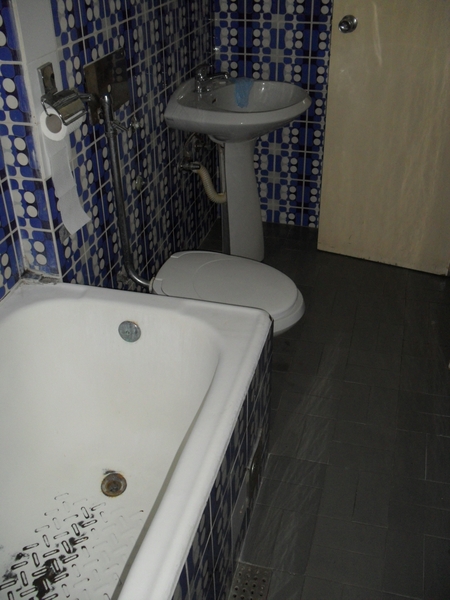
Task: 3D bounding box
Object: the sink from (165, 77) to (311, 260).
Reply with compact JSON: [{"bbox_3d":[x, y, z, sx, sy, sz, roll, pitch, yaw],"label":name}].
[{"bbox_3d":[0.081,-0.485,2.632,0.525,0.787,0.560,9,35,13],"label":"sink"}]

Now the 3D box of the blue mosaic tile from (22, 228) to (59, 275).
[{"bbox_3d":[-0.519,-0.137,1.703,0.110,0.143,0.010,9,35,13],"label":"blue mosaic tile"}]

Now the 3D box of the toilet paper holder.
[{"bbox_3d":[-0.400,-0.517,1.502,0.085,0.128,0.140,9,35,13],"label":"toilet paper holder"}]

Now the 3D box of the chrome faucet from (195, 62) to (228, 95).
[{"bbox_3d":[-0.050,-0.891,2.444,0.137,0.118,0.050,9,35,13],"label":"chrome faucet"}]

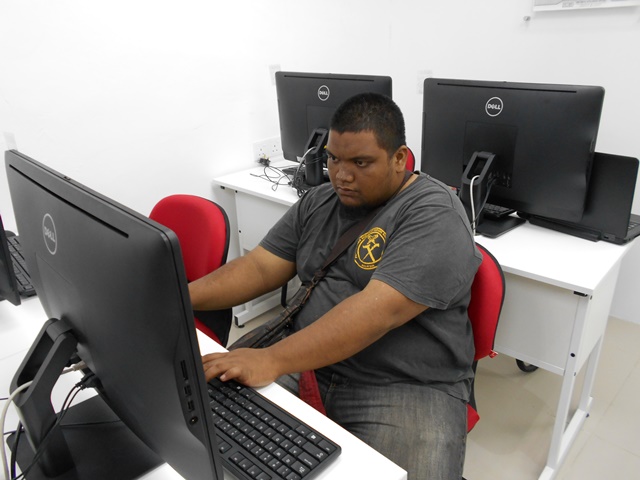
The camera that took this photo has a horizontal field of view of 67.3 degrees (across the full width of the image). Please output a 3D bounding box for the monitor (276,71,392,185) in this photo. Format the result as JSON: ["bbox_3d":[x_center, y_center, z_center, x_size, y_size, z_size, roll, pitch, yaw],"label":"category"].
[{"bbox_3d":[0.001,-0.417,1.900,0.570,0.430,0.200,17,31,38],"label":"monitor"}]

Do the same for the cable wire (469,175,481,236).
[{"bbox_3d":[0.465,-0.103,1.442,0.030,0.178,0.035,19,32,40],"label":"cable wire"}]

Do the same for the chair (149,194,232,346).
[{"bbox_3d":[-0.556,0.342,1.547,0.540,0.860,0.560,15,30,35],"label":"chair"}]

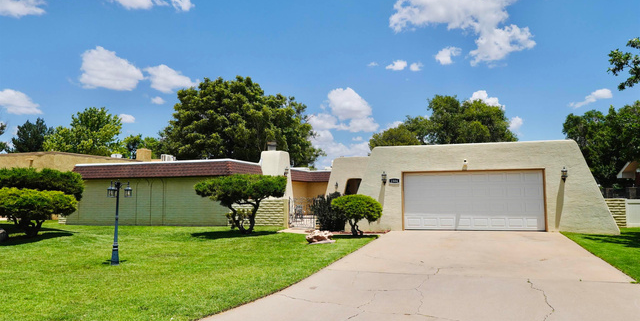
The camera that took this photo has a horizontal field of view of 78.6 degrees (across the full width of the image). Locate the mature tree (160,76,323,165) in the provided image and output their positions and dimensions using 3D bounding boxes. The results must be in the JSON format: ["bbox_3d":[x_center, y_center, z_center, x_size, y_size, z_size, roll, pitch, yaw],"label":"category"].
[{"bbox_3d":[-5.963,-1.418,31.000,12.587,10.882,11.958,1,-5,-11],"label":"mature tree"}]

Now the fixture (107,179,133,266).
[{"bbox_3d":[-4.189,1.296,8.200,0.467,1.774,0.500,2,-6,-27],"label":"fixture"}]

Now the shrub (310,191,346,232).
[{"bbox_3d":[0.340,1.926,14.800,1.399,1.502,1.330,-1,-5,1],"label":"shrub"}]

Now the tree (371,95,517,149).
[{"bbox_3d":[11.307,-0.910,37.000,13.175,10.669,11.199,-2,-5,18],"label":"tree"}]

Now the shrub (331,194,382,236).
[{"bbox_3d":[1.216,1.816,13.000,1.704,1.335,1.619,-1,-5,5],"label":"shrub"}]

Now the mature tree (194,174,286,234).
[{"bbox_3d":[-2.707,1.486,13.500,3.111,2.076,2.645,1,-5,-11],"label":"mature tree"}]

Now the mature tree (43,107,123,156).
[{"bbox_3d":[-21.688,-0.190,36.000,6.613,9.522,6.613,3,-6,-31],"label":"mature tree"}]

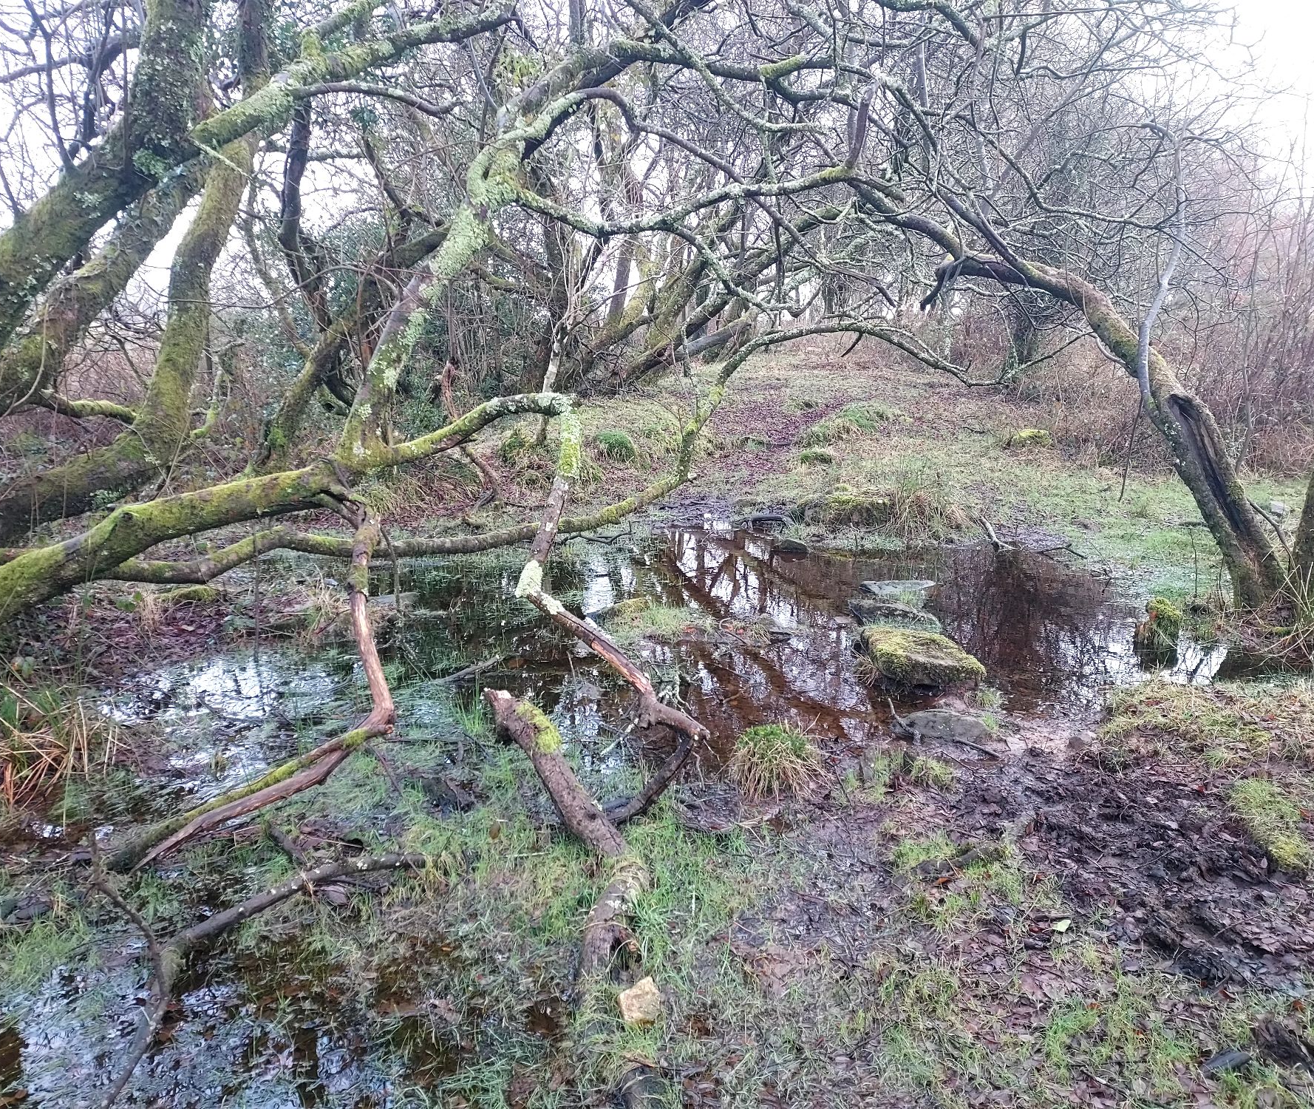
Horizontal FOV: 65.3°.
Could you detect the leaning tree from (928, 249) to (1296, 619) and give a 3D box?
[{"bbox_3d":[2.648,-0.719,6.050,2.100,2.000,0.800,0,10,0],"label":"leaning tree"}]

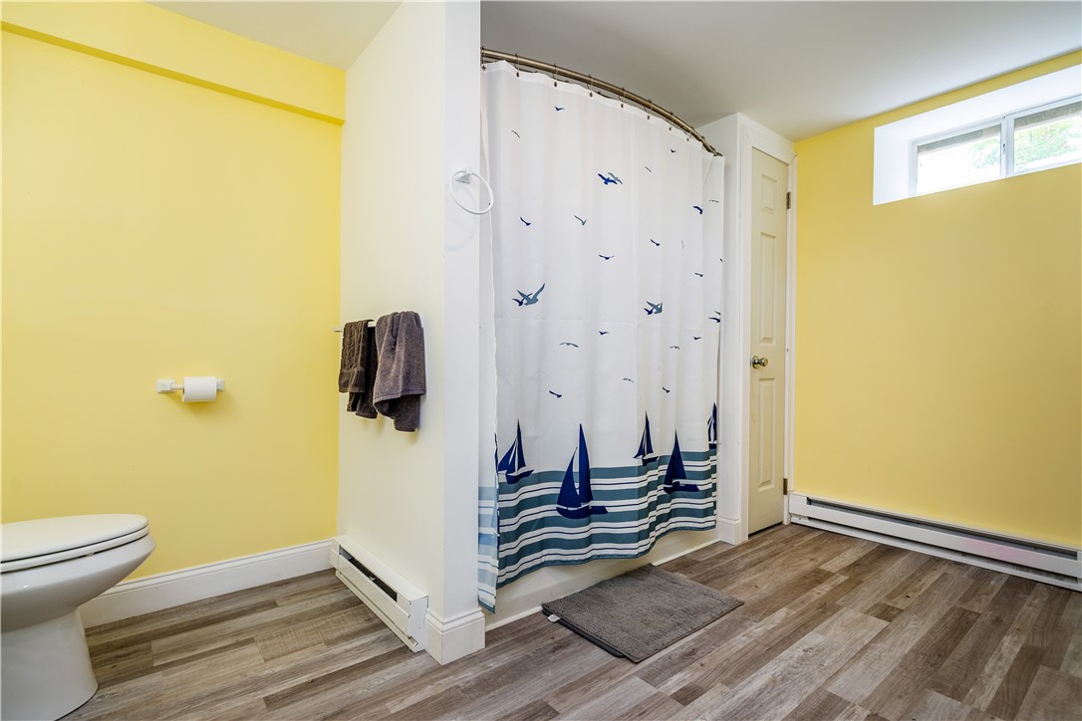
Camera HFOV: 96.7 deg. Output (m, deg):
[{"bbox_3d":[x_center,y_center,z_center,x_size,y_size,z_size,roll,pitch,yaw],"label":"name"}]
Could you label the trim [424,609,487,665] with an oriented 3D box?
[{"bbox_3d":[-0.275,0.856,1.547,0.145,0.140,0.110,0,0,-37],"label":"trim"}]

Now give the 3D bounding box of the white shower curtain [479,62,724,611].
[{"bbox_3d":[0.374,-0.097,2.023,1.395,1.840,0.155,0,0,-37],"label":"white shower curtain"}]

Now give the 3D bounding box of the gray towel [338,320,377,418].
[{"bbox_3d":[-0.714,0.027,1.855,0.075,0.368,0.290,0,0,-42],"label":"gray towel"}]

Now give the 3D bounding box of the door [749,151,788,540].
[{"bbox_3d":[1.238,-0.093,2.640,0.380,2.030,0.035,0,0,-36],"label":"door"}]

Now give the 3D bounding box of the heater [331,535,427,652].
[{"bbox_3d":[-0.631,0.838,1.803,0.062,0.170,0.735,0,0,-42],"label":"heater"}]

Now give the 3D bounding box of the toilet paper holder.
[{"bbox_3d":[-1.313,0.095,1.808,0.200,0.047,0.065,0,0,-37],"label":"toilet paper holder"}]

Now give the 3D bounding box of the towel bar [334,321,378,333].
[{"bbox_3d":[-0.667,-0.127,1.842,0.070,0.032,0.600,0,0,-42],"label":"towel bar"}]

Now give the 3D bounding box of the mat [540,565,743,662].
[{"bbox_3d":[0.388,0.921,1.807,0.604,0.018,0.434,0,0,-38],"label":"mat"}]

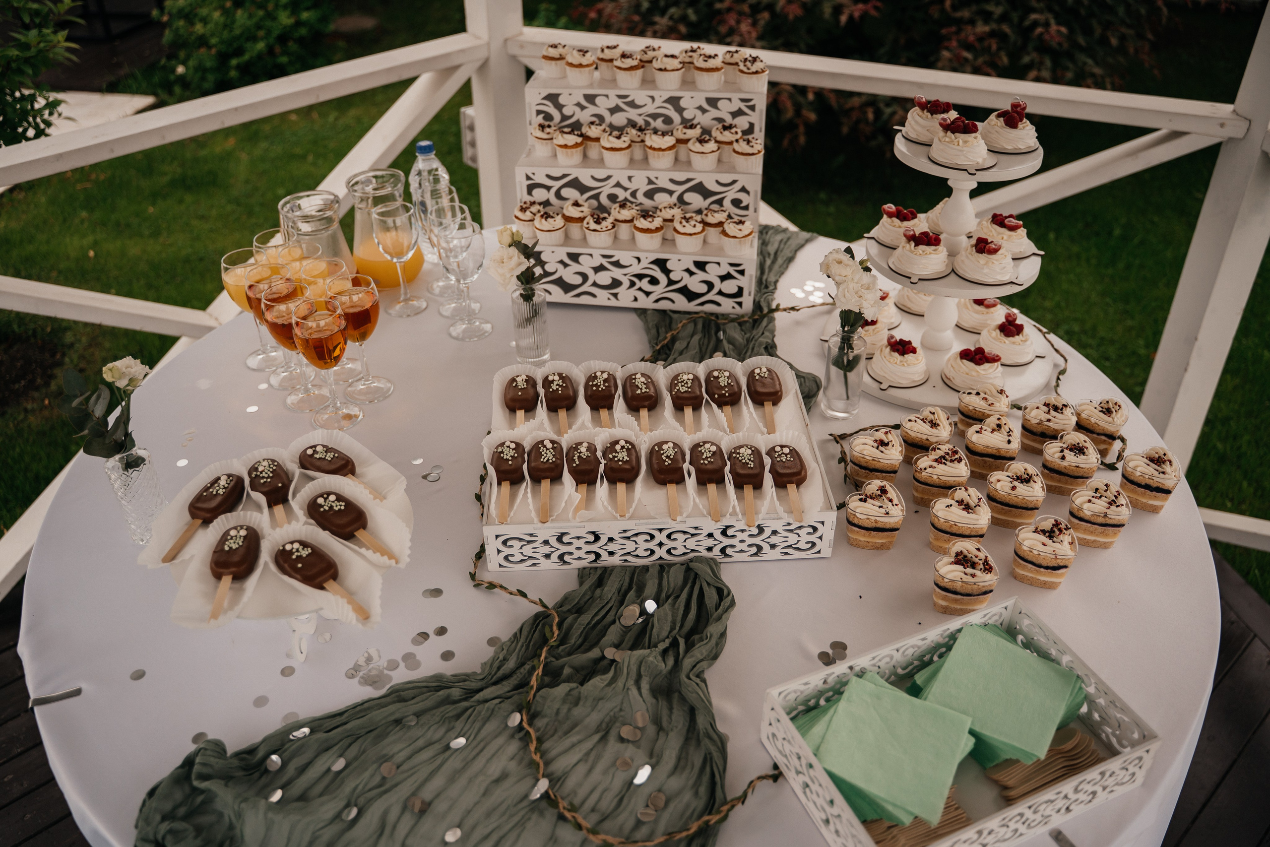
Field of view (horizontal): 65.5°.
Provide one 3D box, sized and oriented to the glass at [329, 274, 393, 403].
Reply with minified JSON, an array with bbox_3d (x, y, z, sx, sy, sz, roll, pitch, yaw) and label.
[{"bbox_3d":[-0.392,-0.120,1.411,0.074,0.172,0.074,0,35,0],"label":"glass"}]

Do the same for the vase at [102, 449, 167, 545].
[{"bbox_3d":[-0.585,0.088,1.172,0.056,0.112,0.056,0,35,0],"label":"vase"}]

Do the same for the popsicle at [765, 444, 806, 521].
[{"bbox_3d":[0.200,0.075,1.260,0.049,0.025,0.158,-1,36,0],"label":"popsicle"}]

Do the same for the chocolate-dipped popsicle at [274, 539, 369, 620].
[{"bbox_3d":[-0.323,0.163,1.031,0.150,0.020,0.044,28,44,35],"label":"chocolate-dipped popsicle"}]

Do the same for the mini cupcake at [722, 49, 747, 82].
[{"bbox_3d":[0.174,-0.609,1.679,0.052,0.054,0.052,4,36,7],"label":"mini cupcake"}]

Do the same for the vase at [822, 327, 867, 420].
[{"bbox_3d":[0.298,-0.074,1.406,0.055,0.127,0.055,0,35,0],"label":"vase"}]

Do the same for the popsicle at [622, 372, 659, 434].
[{"bbox_3d":[0.012,-0.025,1.402,0.049,0.025,0.158,-2,36,-2],"label":"popsicle"}]

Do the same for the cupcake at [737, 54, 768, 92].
[{"bbox_3d":[0.200,-0.597,1.678,0.054,0.056,0.054,5,36,8],"label":"cupcake"}]

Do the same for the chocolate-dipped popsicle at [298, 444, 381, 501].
[{"bbox_3d":[-0.348,0.059,1.183,0.150,0.020,0.044,27,43,33],"label":"chocolate-dipped popsicle"}]

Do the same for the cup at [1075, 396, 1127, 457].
[{"bbox_3d":[0.661,0.011,1.395,0.074,0.062,0.076,-12,37,-16],"label":"cup"}]

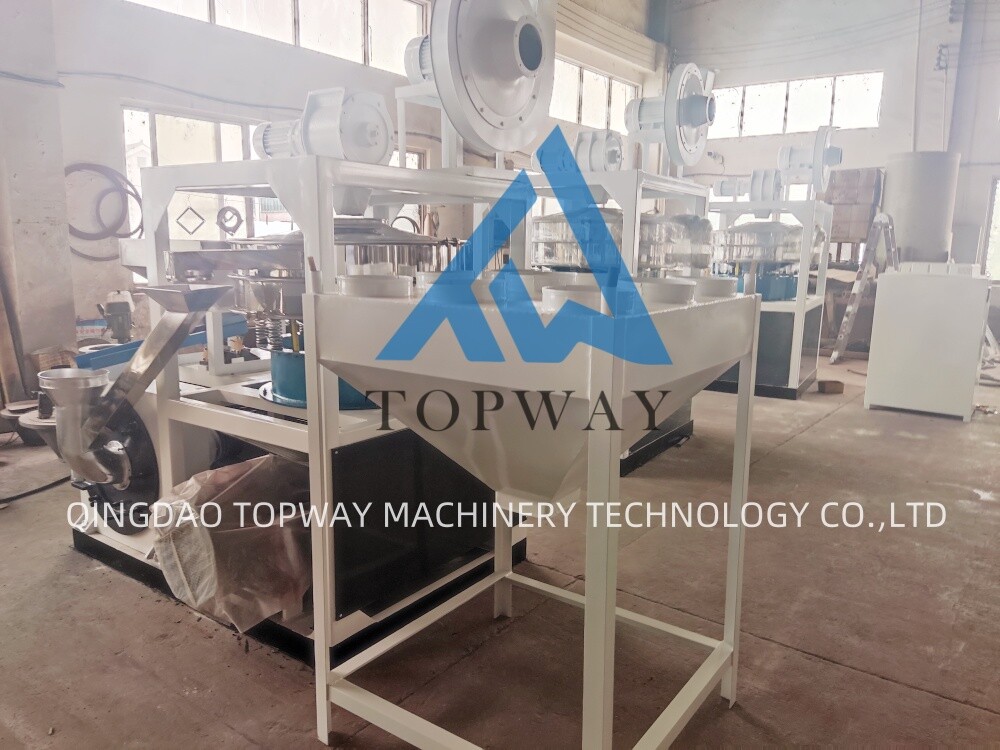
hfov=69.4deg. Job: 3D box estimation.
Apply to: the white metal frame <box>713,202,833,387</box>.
[{"bbox_3d":[2.945,-0.909,8.158,1.155,1.946,1.307,7,12,30],"label":"white metal frame"}]

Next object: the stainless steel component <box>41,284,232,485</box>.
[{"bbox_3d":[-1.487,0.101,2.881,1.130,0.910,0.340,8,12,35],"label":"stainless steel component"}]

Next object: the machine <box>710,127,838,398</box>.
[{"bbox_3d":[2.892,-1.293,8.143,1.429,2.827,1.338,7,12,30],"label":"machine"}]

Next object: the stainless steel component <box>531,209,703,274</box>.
[{"bbox_3d":[0.907,-1.042,5.542,1.278,0.480,1.025,7,12,34],"label":"stainless steel component"}]

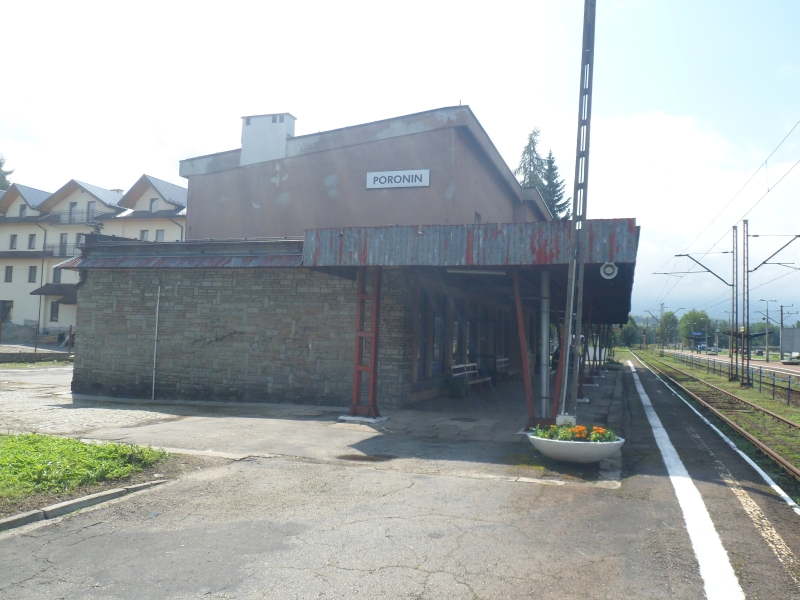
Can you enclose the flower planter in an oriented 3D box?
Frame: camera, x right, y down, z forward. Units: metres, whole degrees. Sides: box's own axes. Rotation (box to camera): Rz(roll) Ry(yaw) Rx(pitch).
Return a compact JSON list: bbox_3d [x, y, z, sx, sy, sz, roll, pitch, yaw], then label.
[{"bbox_3d":[2.258,1.920,7.991,1.240,0.300,1.200,1,-4,20],"label":"flower planter"}]

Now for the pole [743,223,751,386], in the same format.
[{"bbox_3d":[17.273,0.153,31.159,0.400,8.400,0.300,1,-4,20],"label":"pole"}]

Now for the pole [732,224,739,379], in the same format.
[{"bbox_3d":[18.447,0.201,34.349,0.390,8.500,0.300,1,-4,20],"label":"pole"}]

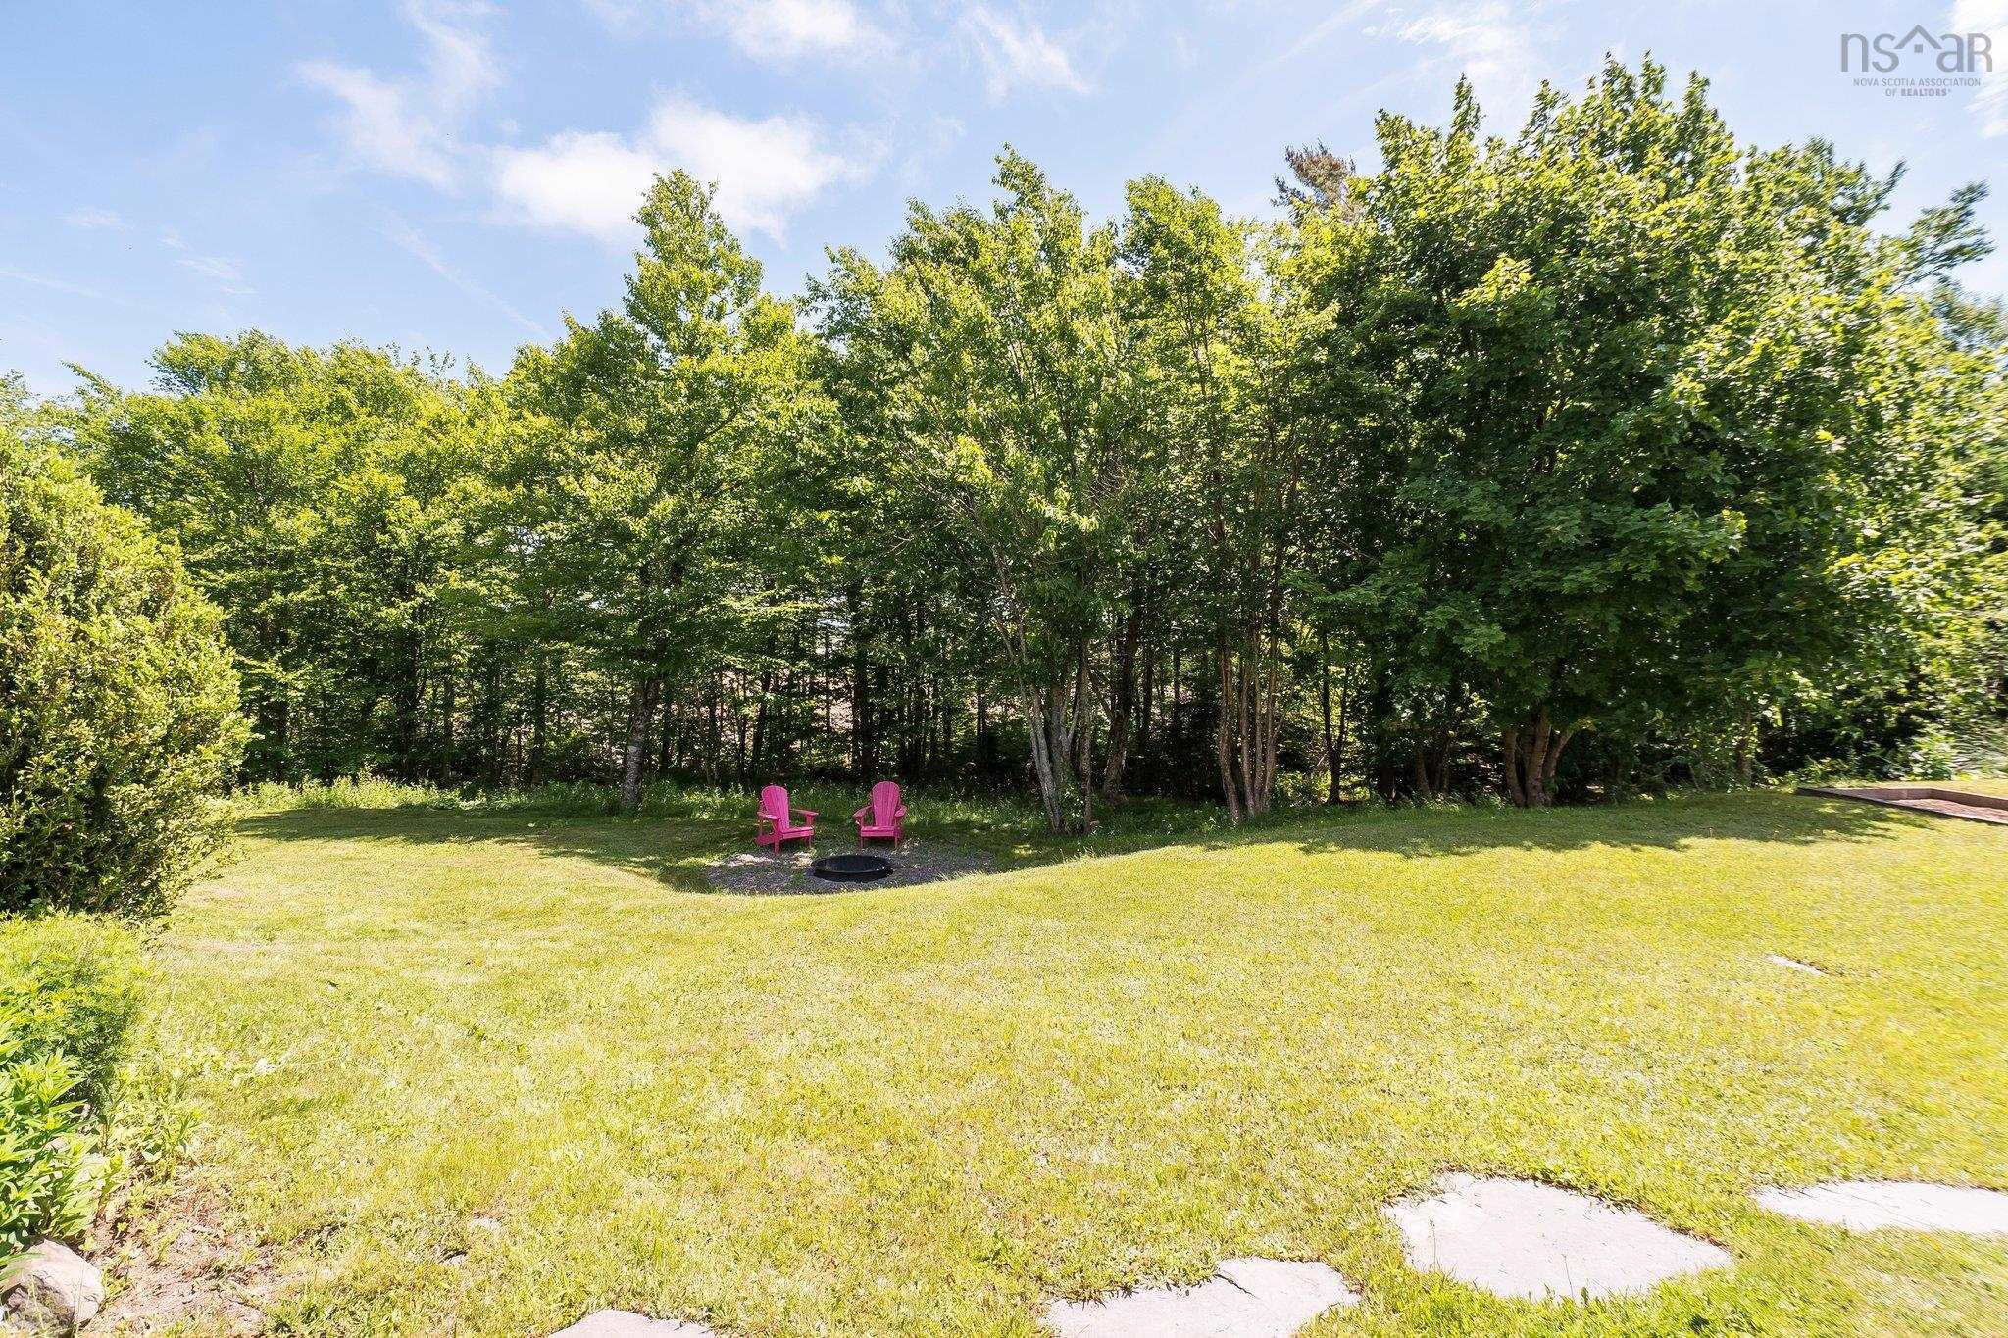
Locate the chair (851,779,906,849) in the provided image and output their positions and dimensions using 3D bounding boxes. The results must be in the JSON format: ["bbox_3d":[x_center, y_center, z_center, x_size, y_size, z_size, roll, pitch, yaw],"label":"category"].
[{"bbox_3d":[-1.765,2.080,11.980,0.750,0.900,0.840,0,0,3],"label":"chair"}]

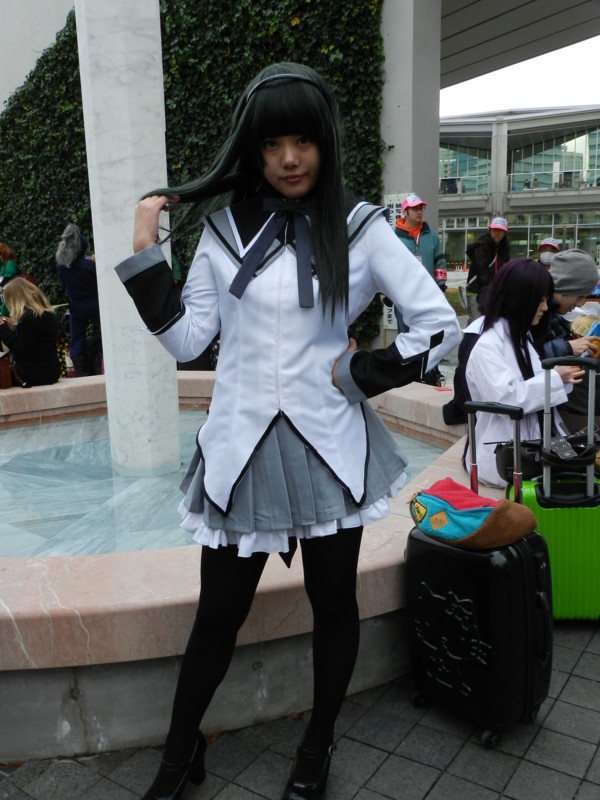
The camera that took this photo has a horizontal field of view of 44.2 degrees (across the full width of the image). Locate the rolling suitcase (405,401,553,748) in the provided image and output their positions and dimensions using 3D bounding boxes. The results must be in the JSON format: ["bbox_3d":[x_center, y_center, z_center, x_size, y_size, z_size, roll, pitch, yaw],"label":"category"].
[{"bbox_3d":[0.489,0.465,2.026,0.225,0.890,0.335,-10,14,-36],"label":"rolling suitcase"}]

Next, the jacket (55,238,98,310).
[{"bbox_3d":[-1.998,-1.137,6.700,0.440,0.670,0.300,4,12,26],"label":"jacket"}]

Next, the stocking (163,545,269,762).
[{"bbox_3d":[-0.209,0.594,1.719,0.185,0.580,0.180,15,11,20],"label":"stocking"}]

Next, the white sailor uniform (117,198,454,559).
[{"bbox_3d":[-0.001,-0.047,1.605,0.730,0.780,0.360,0,11,7],"label":"white sailor uniform"}]

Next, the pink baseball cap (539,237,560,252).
[{"bbox_3d":[2.362,-1.467,7.000,0.180,0.140,0.250,-1,11,3],"label":"pink baseball cap"}]

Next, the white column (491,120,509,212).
[{"bbox_3d":[14.531,-17.051,54.000,1.250,6.900,1.250,1,11,15],"label":"white column"}]

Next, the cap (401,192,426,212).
[{"bbox_3d":[0.991,-1.705,6.400,0.180,0.140,0.250,-12,15,-42],"label":"cap"}]

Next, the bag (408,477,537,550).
[{"bbox_3d":[0.476,0.308,1.983,0.330,0.140,0.180,2,12,19],"label":"bag"}]

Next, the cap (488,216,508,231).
[{"bbox_3d":[1.879,-1.661,7.000,0.180,0.140,0.250,-1,11,1],"label":"cap"}]

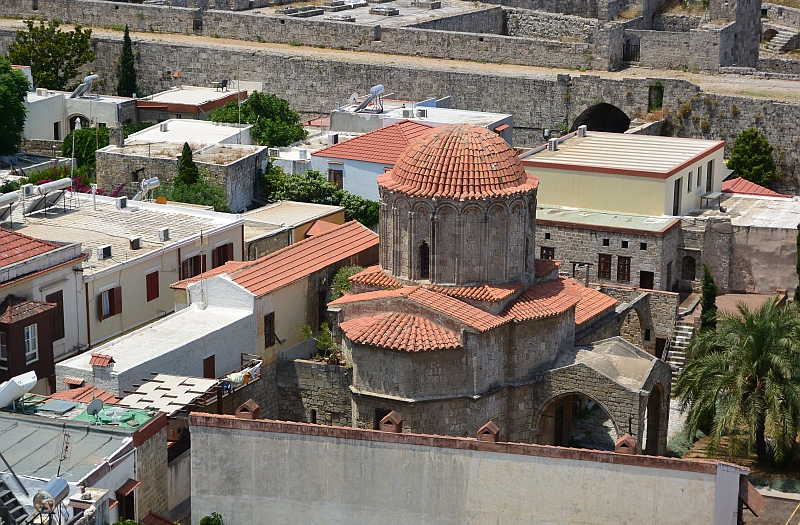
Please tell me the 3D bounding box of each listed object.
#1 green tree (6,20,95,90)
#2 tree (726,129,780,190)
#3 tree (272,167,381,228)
[{"bbox_3d":[-26.994,-15.269,139.760,6.700,7.350,6.700,0,15,0],"label":"green tree"},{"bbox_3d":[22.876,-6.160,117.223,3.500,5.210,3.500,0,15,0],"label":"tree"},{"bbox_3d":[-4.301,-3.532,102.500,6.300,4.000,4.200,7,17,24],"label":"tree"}]

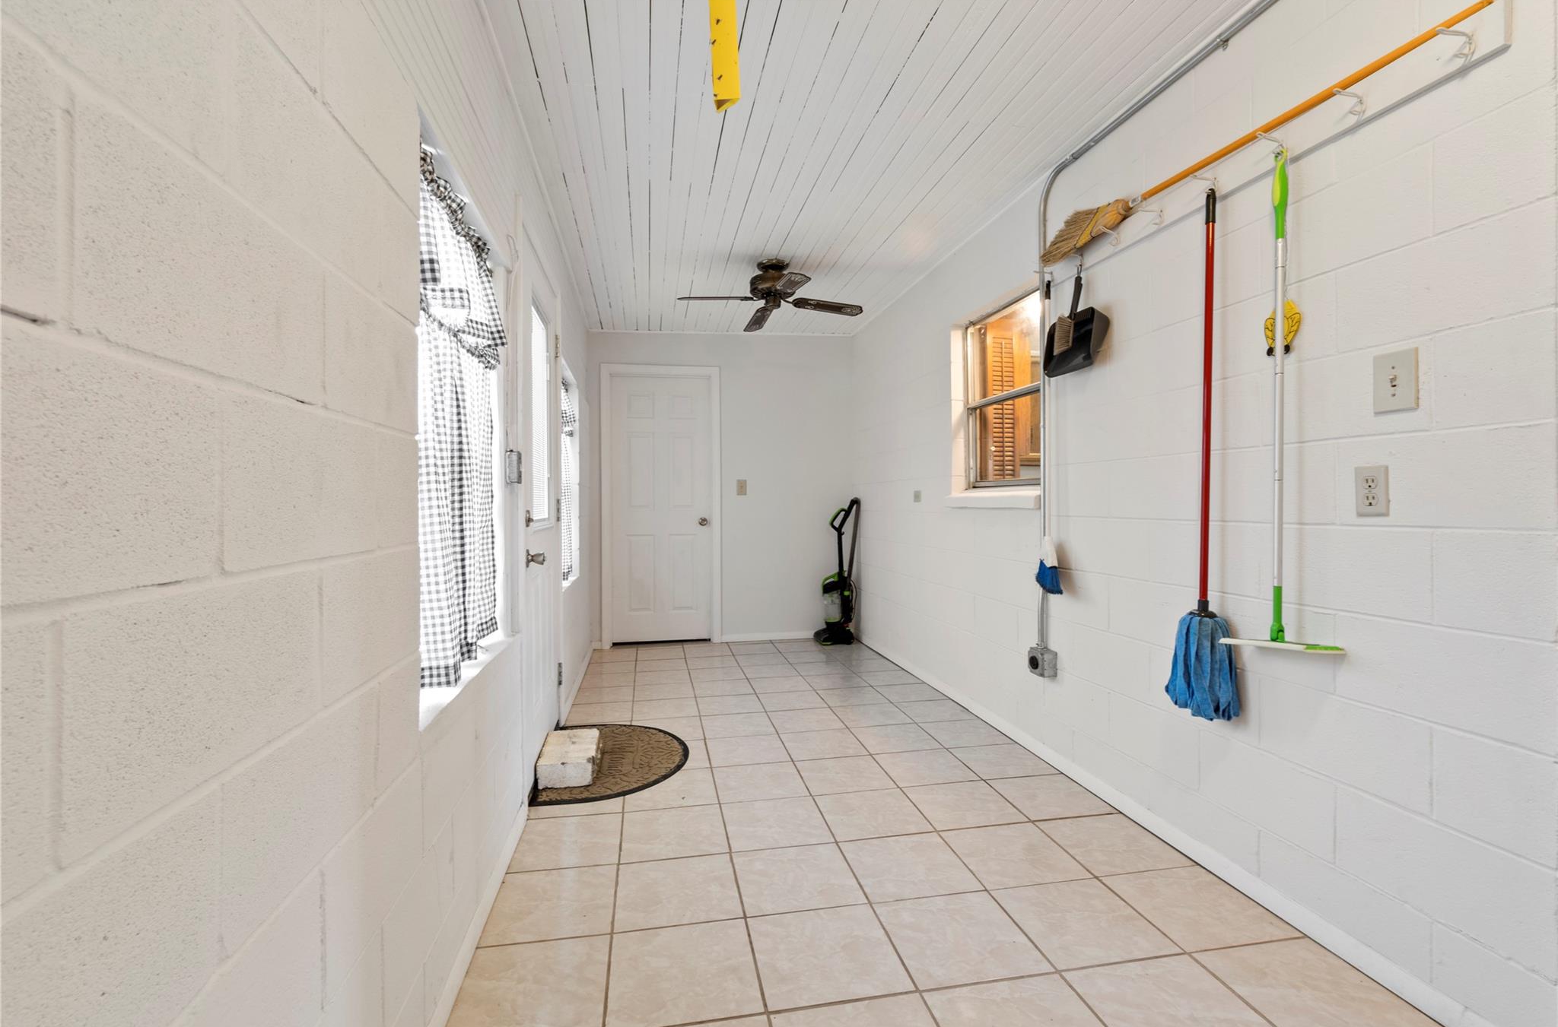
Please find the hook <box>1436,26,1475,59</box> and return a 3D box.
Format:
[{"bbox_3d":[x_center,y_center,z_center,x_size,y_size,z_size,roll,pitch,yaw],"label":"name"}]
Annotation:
[{"bbox_3d":[1.322,-0.921,1.272,0.082,0.060,0.024,0,1,-10],"label":"hook"}]

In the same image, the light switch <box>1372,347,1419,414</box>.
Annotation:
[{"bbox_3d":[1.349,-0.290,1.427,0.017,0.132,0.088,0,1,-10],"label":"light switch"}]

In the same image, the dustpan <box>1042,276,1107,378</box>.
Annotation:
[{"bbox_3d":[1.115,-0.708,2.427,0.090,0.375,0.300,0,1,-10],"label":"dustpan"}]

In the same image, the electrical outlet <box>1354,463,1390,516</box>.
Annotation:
[{"bbox_3d":[1.345,-0.049,1.476,0.010,0.115,0.071,0,1,-10],"label":"electrical outlet"}]

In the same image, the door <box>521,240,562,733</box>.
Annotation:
[{"bbox_3d":[-1.012,-0.023,2.733,0.050,2.040,0.830,0,1,-10],"label":"door"}]

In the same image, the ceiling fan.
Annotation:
[{"bbox_3d":[-0.025,-1.290,3.671,1.080,0.280,1.080,0,1,-6],"label":"ceiling fan"}]

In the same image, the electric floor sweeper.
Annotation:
[{"bbox_3d":[0.462,0.444,5.096,0.370,1.135,0.290,0,1,-10],"label":"electric floor sweeper"}]

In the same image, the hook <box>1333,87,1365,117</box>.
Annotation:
[{"bbox_3d":[1.287,-0.930,1.472,0.078,0.060,0.024,0,1,-10],"label":"hook"}]

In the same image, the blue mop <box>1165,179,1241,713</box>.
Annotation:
[{"bbox_3d":[1.186,-0.165,1.826,0.145,1.465,0.170,0,1,-10],"label":"blue mop"}]

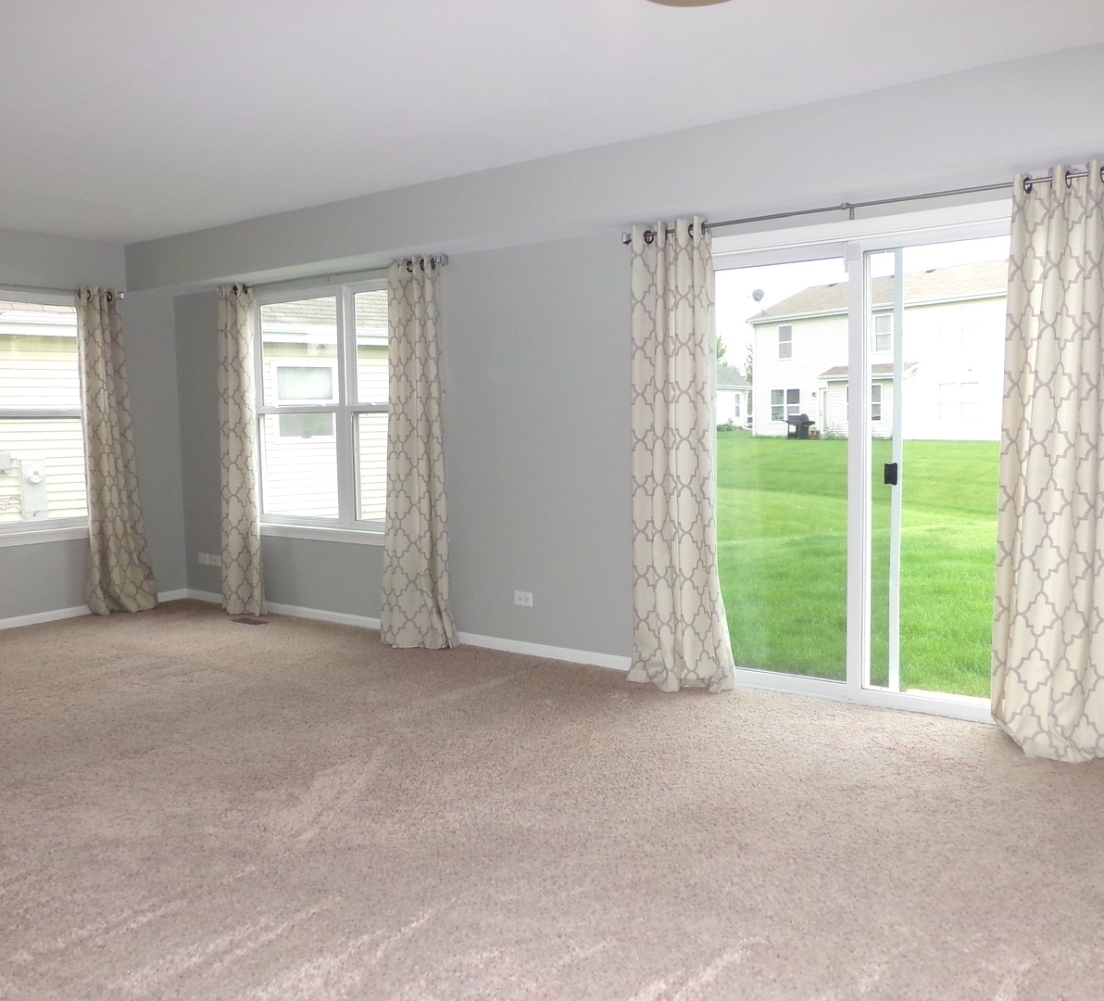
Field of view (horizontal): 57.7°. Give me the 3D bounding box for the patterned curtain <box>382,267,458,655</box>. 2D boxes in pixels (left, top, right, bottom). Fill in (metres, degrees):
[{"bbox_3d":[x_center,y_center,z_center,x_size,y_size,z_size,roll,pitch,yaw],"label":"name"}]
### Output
[{"bbox_3d":[-0.745,-0.258,5.579,0.440,2.136,0.190,3,6,36],"label":"patterned curtain"}]

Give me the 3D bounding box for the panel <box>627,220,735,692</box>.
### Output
[{"bbox_3d":[0.575,-0.201,4.614,0.510,2.136,0.190,3,6,36],"label":"panel"}]

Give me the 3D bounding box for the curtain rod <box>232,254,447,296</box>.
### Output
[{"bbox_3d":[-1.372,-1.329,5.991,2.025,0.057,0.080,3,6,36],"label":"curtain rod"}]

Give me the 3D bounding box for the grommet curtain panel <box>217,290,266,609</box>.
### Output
[{"bbox_3d":[-2.040,-0.318,6.550,0.380,2.138,0.150,3,6,36],"label":"grommet curtain panel"}]

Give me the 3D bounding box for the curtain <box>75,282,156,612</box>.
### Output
[{"bbox_3d":[-2.901,-0.313,6.652,0.160,2.138,0.390,3,6,36],"label":"curtain"}]

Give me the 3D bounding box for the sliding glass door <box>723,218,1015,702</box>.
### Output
[{"bbox_3d":[1.316,-0.113,4.295,1.790,1.990,0.100,3,6,36],"label":"sliding glass door"}]

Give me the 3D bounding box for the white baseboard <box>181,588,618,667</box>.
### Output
[{"bbox_3d":[-1.084,0.746,6.069,3.855,0.065,0.016,3,6,36],"label":"white baseboard"}]

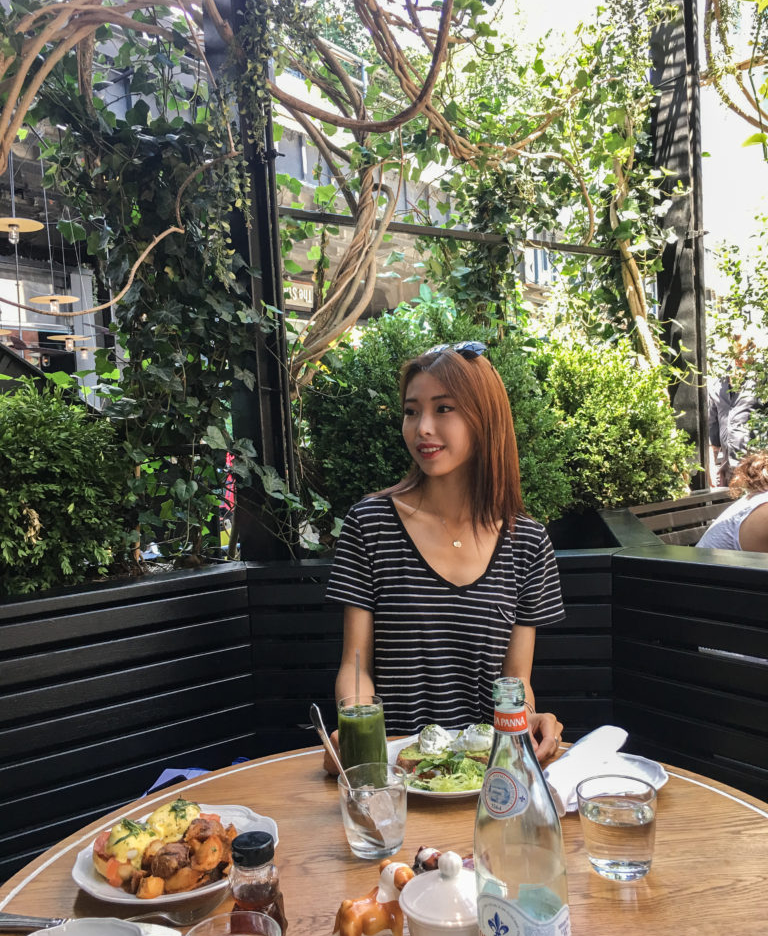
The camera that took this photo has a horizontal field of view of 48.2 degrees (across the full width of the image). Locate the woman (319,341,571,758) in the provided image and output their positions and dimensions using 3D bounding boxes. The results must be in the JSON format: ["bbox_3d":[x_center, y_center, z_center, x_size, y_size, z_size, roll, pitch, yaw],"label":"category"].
[{"bbox_3d":[0.111,0.450,1.359,0.450,1.290,0.640,-3,2,3],"label":"woman"}]

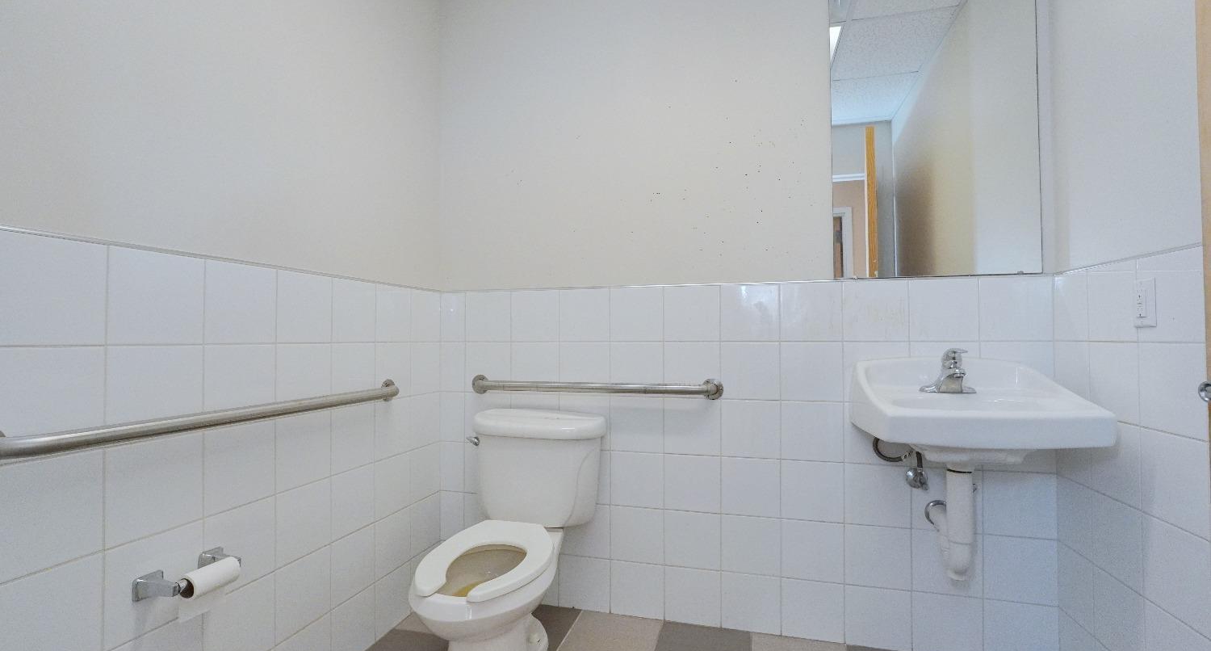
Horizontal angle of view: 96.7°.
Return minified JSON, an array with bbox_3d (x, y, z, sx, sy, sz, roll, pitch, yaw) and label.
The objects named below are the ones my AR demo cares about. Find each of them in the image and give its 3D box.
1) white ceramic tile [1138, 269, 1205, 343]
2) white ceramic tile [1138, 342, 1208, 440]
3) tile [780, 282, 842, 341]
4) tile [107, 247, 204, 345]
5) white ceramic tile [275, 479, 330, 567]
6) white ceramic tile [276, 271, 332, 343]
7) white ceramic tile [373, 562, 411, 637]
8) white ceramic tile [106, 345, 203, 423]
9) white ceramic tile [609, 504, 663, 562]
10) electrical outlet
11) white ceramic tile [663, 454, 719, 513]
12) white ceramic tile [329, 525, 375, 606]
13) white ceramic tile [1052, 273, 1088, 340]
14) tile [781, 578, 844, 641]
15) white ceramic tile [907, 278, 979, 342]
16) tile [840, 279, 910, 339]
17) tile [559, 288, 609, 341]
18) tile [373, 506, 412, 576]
[{"bbox_3d":[1.276,-0.048,1.214,0.010,0.175,0.200,0,-1,15],"label":"white ceramic tile"},{"bbox_3d":[1.277,0.143,1.210,0.010,0.201,0.200,0,-1,15],"label":"white ceramic tile"},{"bbox_3d":[0.706,-0.046,1.855,0.200,0.200,0.010,0,-1,15],"label":"tile"},{"bbox_3d":[-0.973,-0.058,1.176,0.010,0.200,0.199,-1,-1,15],"label":"tile"},{"bbox_3d":[-0.869,0.561,1.554,0.009,0.201,0.200,0,-1,15],"label":"white ceramic tile"},{"bbox_3d":[-0.871,-0.049,1.565,0.010,0.200,0.200,0,-1,15],"label":"white ceramic tile"},{"bbox_3d":[-0.762,0.976,1.931,0.010,0.200,0.200,-1,-1,15],"label":"white ceramic tile"},{"bbox_3d":[-0.975,0.147,1.170,0.010,0.201,0.200,0,-1,15],"label":"white ceramic tile"},{"bbox_3d":[0.119,0.771,1.998,0.200,0.200,0.010,0,-1,15],"label":"white ceramic tile"},{"bbox_3d":[1.284,-0.053,1.282,0.009,0.115,0.071,0,-1,14],"label":"electrical outlet"},{"bbox_3d":[0.315,0.567,1.949,0.200,0.200,0.010,0,-1,15],"label":"white ceramic tile"},{"bbox_3d":[-0.816,0.768,1.742,0.010,0.200,0.199,-1,-1,15],"label":"white ceramic tile"},{"bbox_3d":[1.369,-0.054,1.580,0.010,0.200,0.173,-1,-1,15],"label":"white ceramic tile"},{"bbox_3d":[0.709,0.967,1.836,0.200,0.188,0.009,0,-1,15],"label":"tile"},{"bbox_3d":[1.096,-0.048,1.745,0.200,0.200,0.010,-1,-1,15],"label":"white ceramic tile"},{"bbox_3d":[0.900,-0.046,1.797,0.200,0.200,0.010,-1,-1,15],"label":"tile"},{"bbox_3d":[-0.077,-0.039,2.061,0.199,0.200,0.010,-1,-1,15],"label":"tile"},{"bbox_3d":[-0.766,0.776,1.942,0.010,0.201,0.200,0,-1,15],"label":"tile"}]

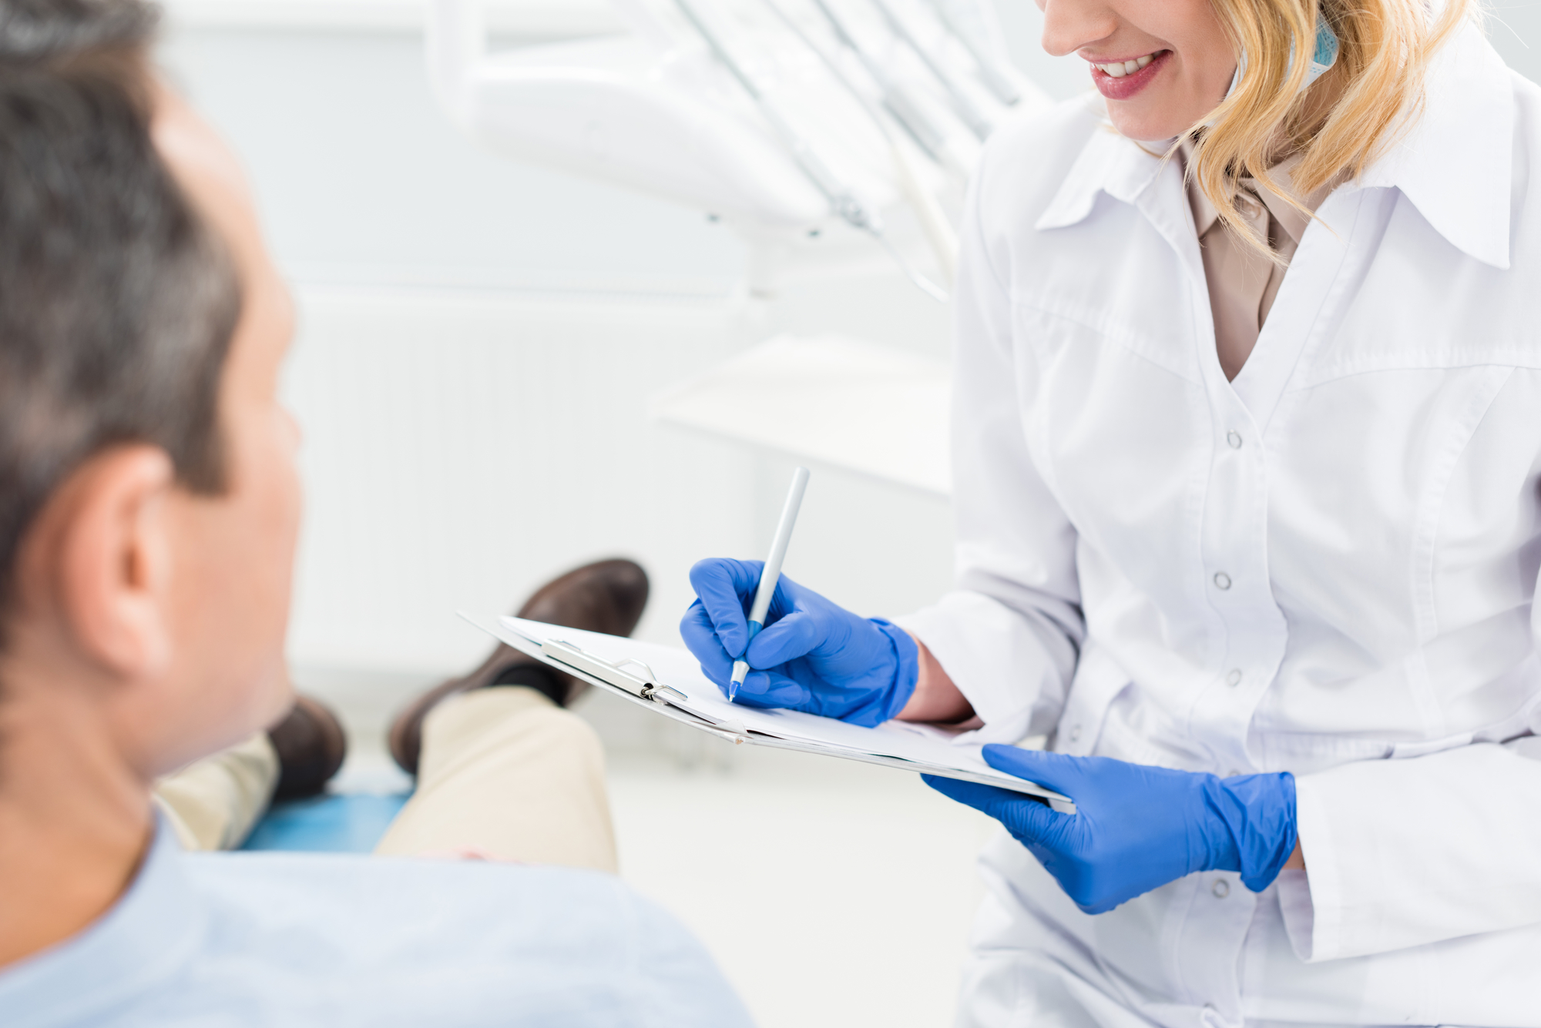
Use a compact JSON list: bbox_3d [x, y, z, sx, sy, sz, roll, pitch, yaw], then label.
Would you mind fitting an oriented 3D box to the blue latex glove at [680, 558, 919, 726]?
[{"bbox_3d":[0.019,0.075,1.260,0.140,0.086,0.085,-9,20,-27],"label":"blue latex glove"}]

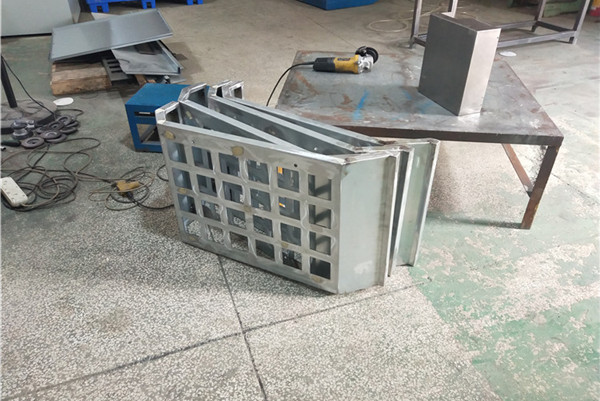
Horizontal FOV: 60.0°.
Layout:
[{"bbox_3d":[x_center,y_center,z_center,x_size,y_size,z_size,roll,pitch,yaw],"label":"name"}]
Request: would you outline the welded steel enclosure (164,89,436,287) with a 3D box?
[{"bbox_3d":[-0.026,-0.070,2.059,1.040,0.553,0.479,15,36,21],"label":"welded steel enclosure"}]

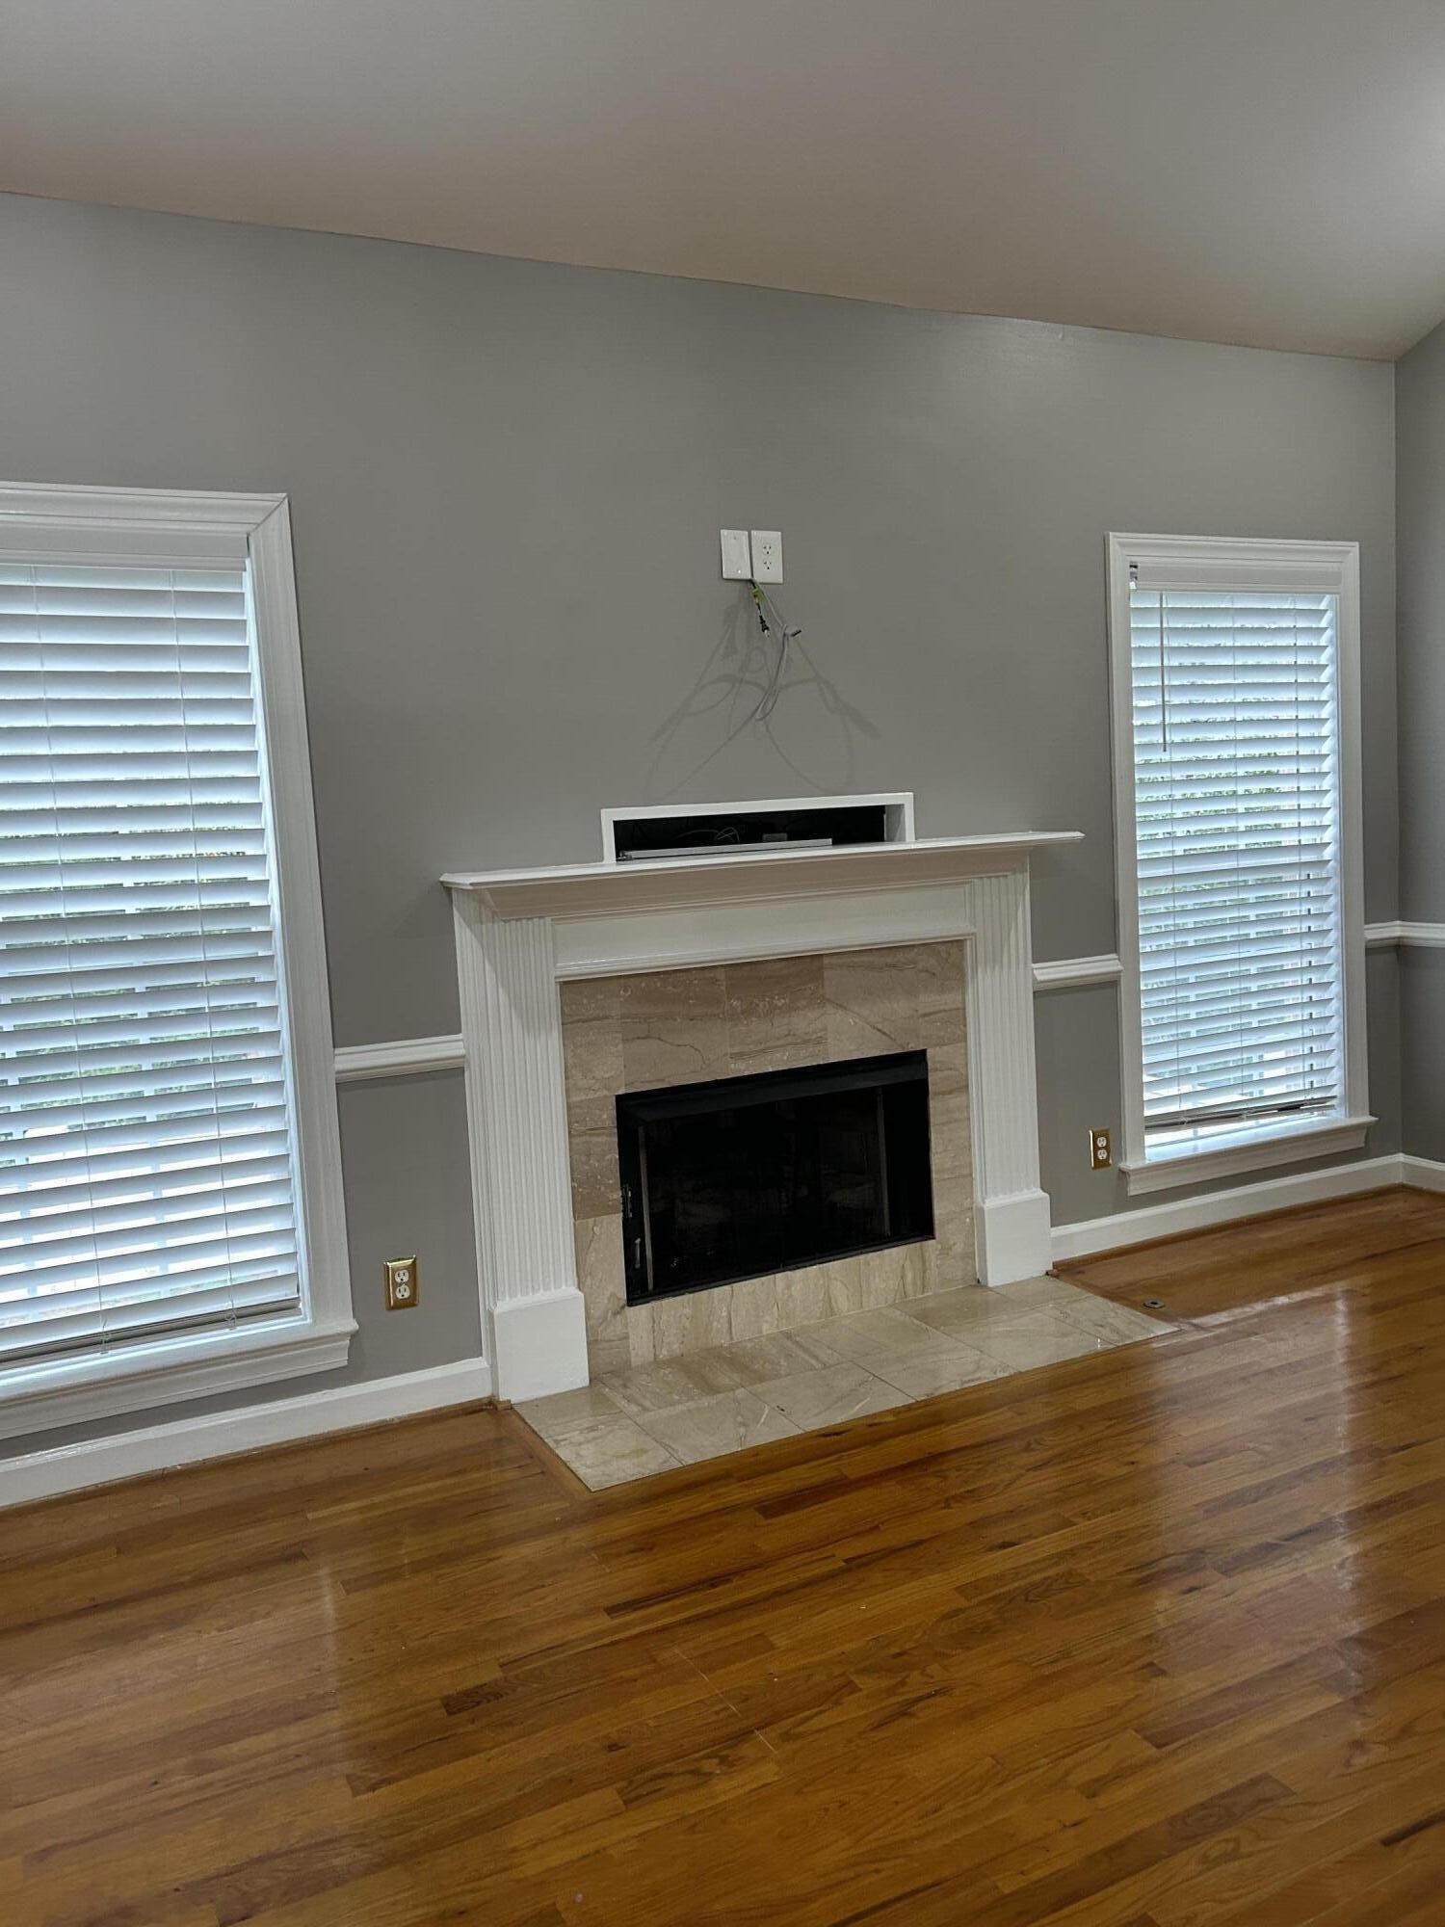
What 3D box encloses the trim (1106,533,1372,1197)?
[{"bbox_3d":[1.634,-0.317,4.524,1.090,1.965,0.060,-6,7,-26],"label":"trim"}]

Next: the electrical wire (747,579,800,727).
[{"bbox_3d":[0.135,-0.810,3.759,0.123,0.356,0.099,-6,7,-26],"label":"electrical wire"}]

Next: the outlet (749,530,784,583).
[{"bbox_3d":[0.121,-1.063,3.784,0.087,0.131,0.008,-6,7,-26],"label":"outlet"}]

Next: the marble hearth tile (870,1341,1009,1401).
[{"bbox_3d":[0.525,1.001,3.581,0.300,0.012,0.303,-6,7,-26],"label":"marble hearth tile"}]

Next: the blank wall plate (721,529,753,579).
[{"bbox_3d":[0.039,-1.041,3.689,0.080,0.119,0.010,-6,7,-26],"label":"blank wall plate"}]

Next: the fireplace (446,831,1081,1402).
[{"bbox_3d":[0.201,0.358,3.818,1.765,1.307,0.209,-6,7,-26],"label":"fireplace"}]

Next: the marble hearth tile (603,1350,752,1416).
[{"bbox_3d":[-0.136,1.060,3.633,0.299,0.013,0.266,-6,7,-26],"label":"marble hearth tile"}]

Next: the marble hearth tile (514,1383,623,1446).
[{"bbox_3d":[-0.369,1.085,3.511,0.222,0.013,0.251,-6,7,-26],"label":"marble hearth tile"}]

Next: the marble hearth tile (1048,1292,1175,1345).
[{"bbox_3d":[1.037,0.966,3.889,0.203,0.013,0.309,-6,7,-26],"label":"marble hearth tile"}]

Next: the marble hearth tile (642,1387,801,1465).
[{"bbox_3d":[-0.013,1.059,3.315,0.300,0.012,0.303,-6,7,-26],"label":"marble hearth tile"}]

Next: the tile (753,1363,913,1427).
[{"bbox_3d":[0.256,1.030,3.448,0.300,0.012,0.303,-6,7,-26],"label":"tile"}]

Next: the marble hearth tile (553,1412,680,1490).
[{"bbox_3d":[-0.245,1.105,3.261,0.220,0.013,0.307,-6,7,-26],"label":"marble hearth tile"}]

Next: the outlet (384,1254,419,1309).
[{"bbox_3d":[-0.756,0.759,3.426,0.073,0.117,0.010,-6,7,-26],"label":"outlet"}]

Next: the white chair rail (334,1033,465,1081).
[{"bbox_3d":[-0.747,0.221,3.380,0.296,0.077,0.026,-6,7,-26],"label":"white chair rail"}]

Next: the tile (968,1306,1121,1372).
[{"bbox_3d":[0.794,0.972,3.714,0.300,0.012,0.303,-6,7,-26],"label":"tile"}]

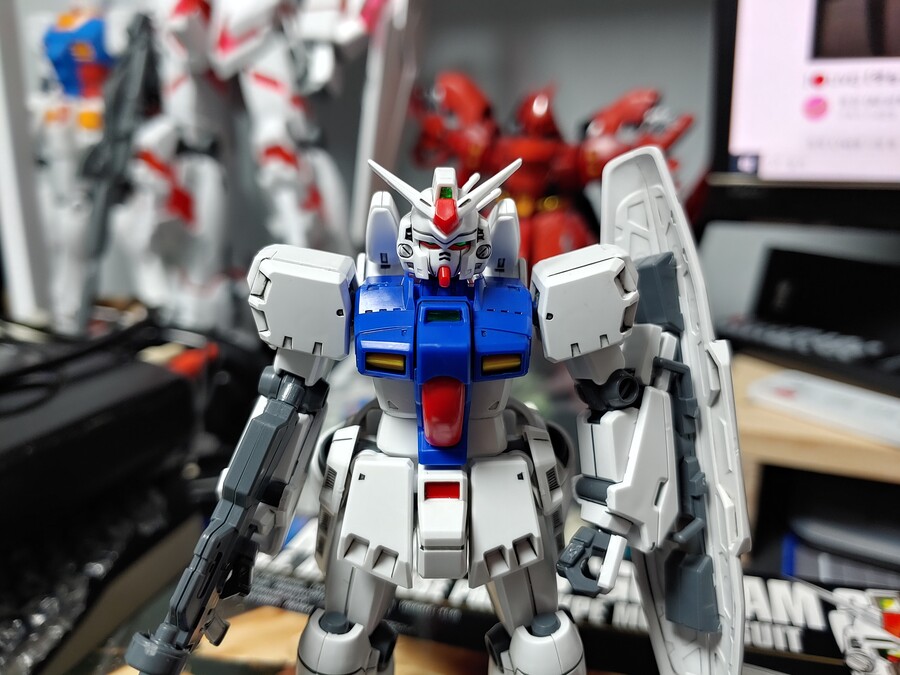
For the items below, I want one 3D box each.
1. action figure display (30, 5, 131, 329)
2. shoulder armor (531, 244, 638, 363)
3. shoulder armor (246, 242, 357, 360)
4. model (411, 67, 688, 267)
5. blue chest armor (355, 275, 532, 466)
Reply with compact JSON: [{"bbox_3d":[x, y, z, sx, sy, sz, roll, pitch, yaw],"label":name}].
[{"bbox_3d":[-0.182,-0.090,0.313,0.062,0.175,0.043,6,16,17],"label":"action figure display"},{"bbox_3d":[0.031,-0.008,0.151,0.021,0.022,0.026,-8,15,2],"label":"shoulder armor"},{"bbox_3d":[-0.033,-0.009,0.151,0.021,0.022,0.026,10,15,-2],"label":"shoulder armor"},{"bbox_3d":[0.074,-0.082,0.495,0.190,0.215,0.120,2,15,6],"label":"model"},{"bbox_3d":[-0.002,0.007,0.155,0.040,0.041,0.028,1,15,0],"label":"blue chest armor"}]

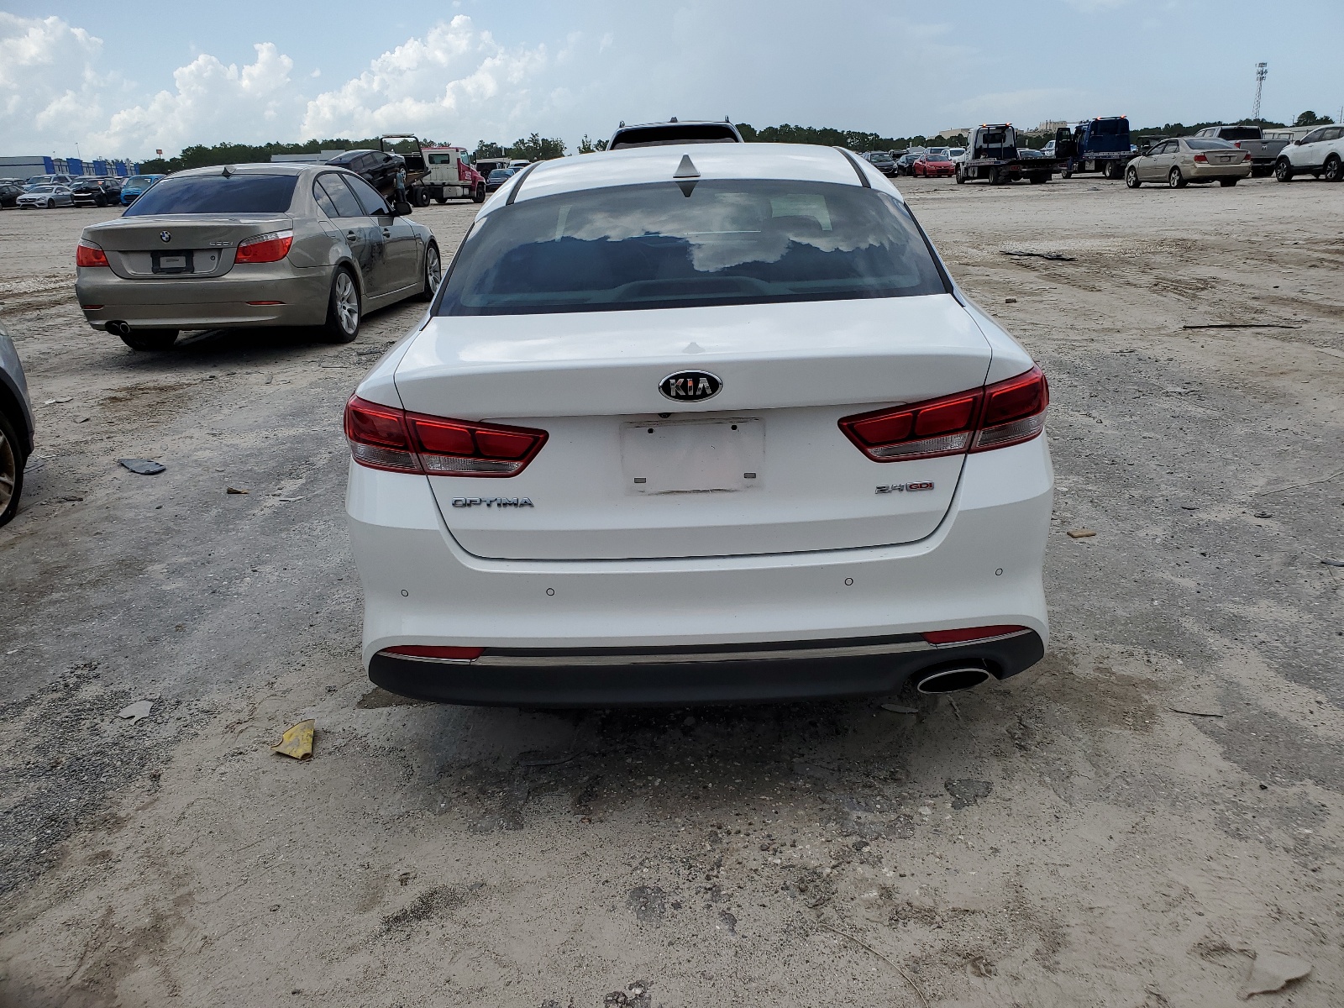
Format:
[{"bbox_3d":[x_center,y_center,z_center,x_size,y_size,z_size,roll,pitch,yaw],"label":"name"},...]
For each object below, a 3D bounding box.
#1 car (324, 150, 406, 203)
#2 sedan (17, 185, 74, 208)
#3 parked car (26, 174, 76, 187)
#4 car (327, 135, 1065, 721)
[{"bbox_3d":[-14.536,-16.124,48.601,1.820,1.450,4.700,6,30,23],"label":"car"},{"bbox_3d":[-40.086,-19.782,65.034,1.870,1.410,4.850,-2,19,1],"label":"sedan"},{"bbox_3d":[-45.929,-23.377,74.753,1.980,1.870,5.000,-2,19,0],"label":"parked car"},{"bbox_3d":[0.095,-0.796,4.406,1.860,1.470,4.850,-2,19,2],"label":"car"}]

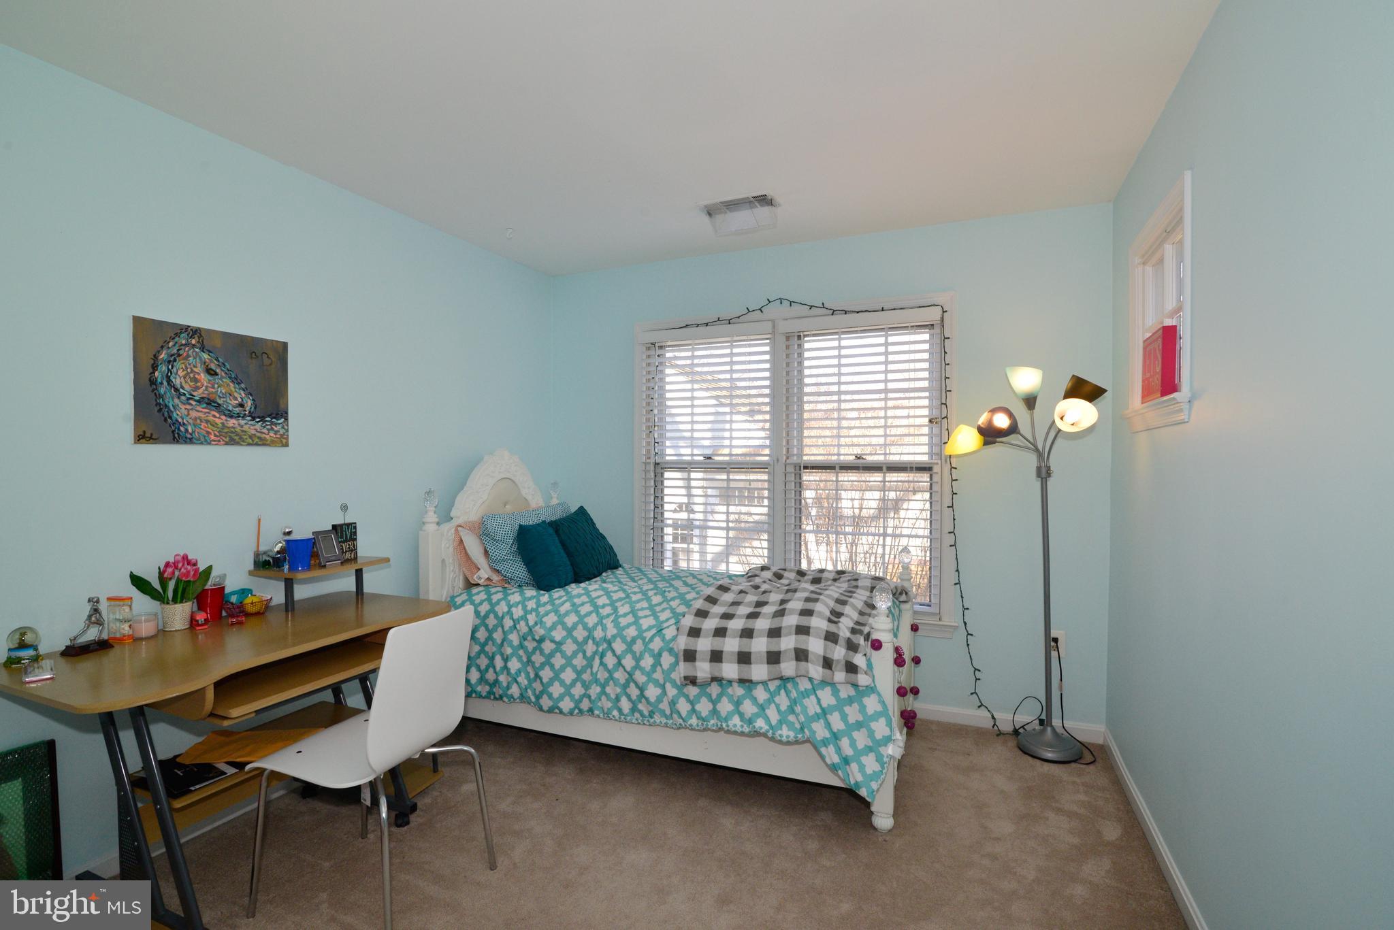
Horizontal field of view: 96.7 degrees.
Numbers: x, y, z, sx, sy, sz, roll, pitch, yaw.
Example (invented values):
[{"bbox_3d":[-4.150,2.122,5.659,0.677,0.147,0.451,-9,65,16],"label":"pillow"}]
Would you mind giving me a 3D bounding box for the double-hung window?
[{"bbox_3d":[0.453,-0.031,3.379,1.750,1.600,0.110,0,1,22],"label":"double-hung window"}]

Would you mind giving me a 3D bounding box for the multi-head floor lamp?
[{"bbox_3d":[1.422,0.427,2.720,0.640,1.700,0.470,0,1,22],"label":"multi-head floor lamp"}]

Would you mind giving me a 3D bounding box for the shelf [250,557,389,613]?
[{"bbox_3d":[-1.450,0.455,2.404,0.235,0.145,0.420,0,1,25],"label":"shelf"}]

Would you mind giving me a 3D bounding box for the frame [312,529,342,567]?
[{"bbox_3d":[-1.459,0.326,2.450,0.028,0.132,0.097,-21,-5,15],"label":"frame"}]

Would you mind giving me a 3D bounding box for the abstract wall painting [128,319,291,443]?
[{"bbox_3d":[-1.684,-0.271,2.173,0.025,0.401,0.483,0,1,25],"label":"abstract wall painting"}]

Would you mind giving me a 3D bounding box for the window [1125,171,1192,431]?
[{"bbox_3d":[1.525,-0.485,2.057,0.100,0.720,0.720,0,1,25],"label":"window"}]

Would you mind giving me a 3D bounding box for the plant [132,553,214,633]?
[{"bbox_3d":[-1.686,0.410,2.008,0.145,0.238,0.195,0,1,25],"label":"plant"}]

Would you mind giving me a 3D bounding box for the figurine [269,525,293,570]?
[{"bbox_3d":[-1.544,0.308,2.316,0.070,0.155,0.070,0,1,25],"label":"figurine"}]

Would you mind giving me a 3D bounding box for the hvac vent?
[{"bbox_3d":[0.207,-1.137,2.823,0.340,0.060,0.250,0,1,22],"label":"hvac vent"}]

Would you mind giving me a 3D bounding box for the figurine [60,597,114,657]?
[{"bbox_3d":[-1.737,0.456,1.776,0.065,0.157,0.105,1,1,33],"label":"figurine"}]

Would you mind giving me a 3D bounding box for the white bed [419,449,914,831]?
[{"bbox_3d":[-0.127,0.594,3.052,2.180,1.352,1.050,0,1,22],"label":"white bed"}]

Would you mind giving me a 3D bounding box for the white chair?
[{"bbox_3d":[-0.953,0.865,1.860,0.550,0.840,0.420,0,1,18],"label":"white chair"}]

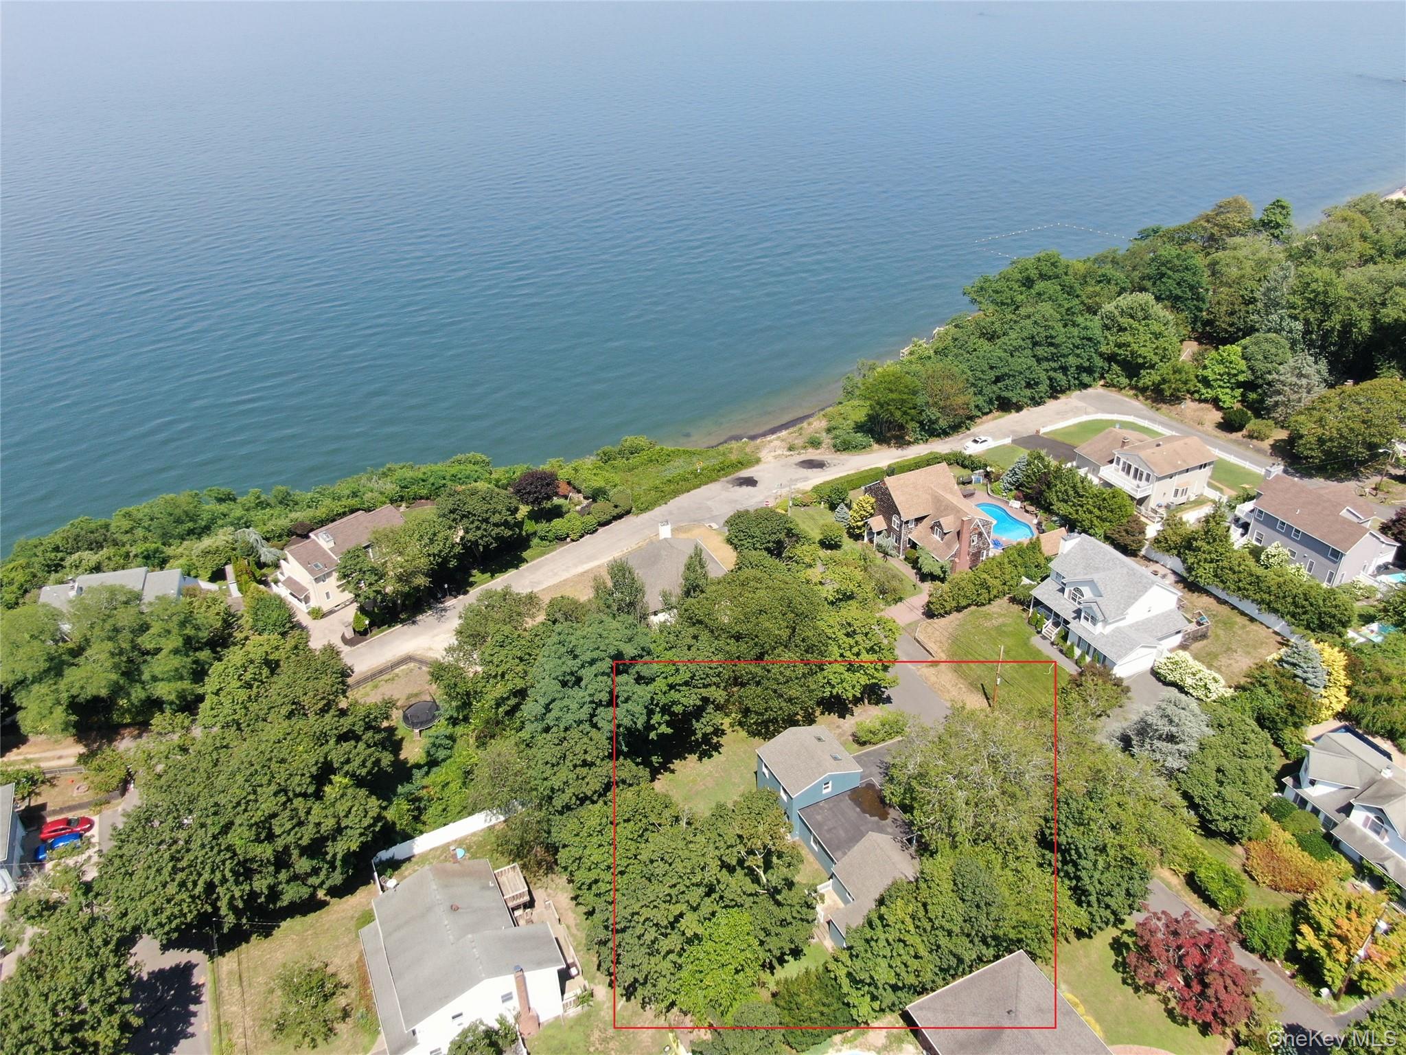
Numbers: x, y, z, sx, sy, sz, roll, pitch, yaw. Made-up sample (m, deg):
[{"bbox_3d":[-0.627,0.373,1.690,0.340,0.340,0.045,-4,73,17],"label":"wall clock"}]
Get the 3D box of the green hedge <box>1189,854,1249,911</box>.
[{"bbox_3d":[44.219,30.483,86.970,3.600,2.500,5.300,-9,32,-13],"label":"green hedge"}]

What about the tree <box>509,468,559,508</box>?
[{"bbox_3d":[-24.470,-5.010,147.260,6.900,5.600,6.900,-1,30,0],"label":"tree"}]

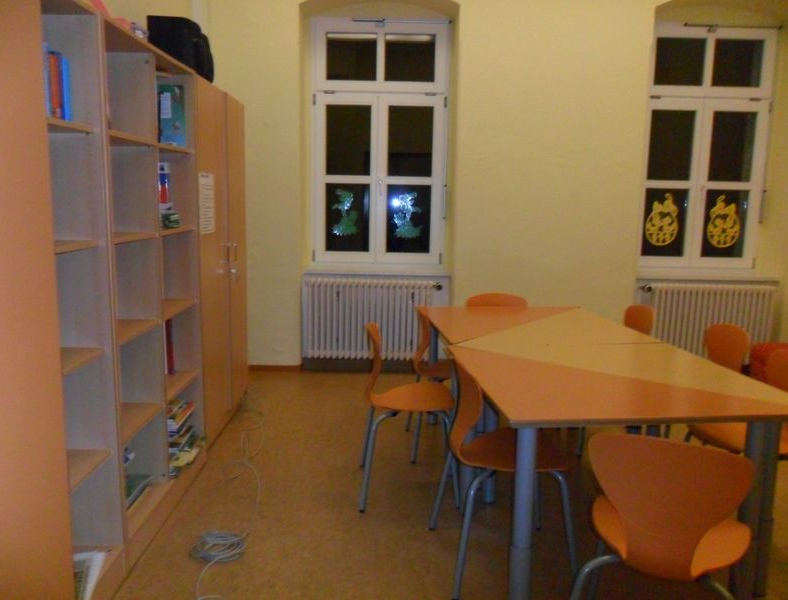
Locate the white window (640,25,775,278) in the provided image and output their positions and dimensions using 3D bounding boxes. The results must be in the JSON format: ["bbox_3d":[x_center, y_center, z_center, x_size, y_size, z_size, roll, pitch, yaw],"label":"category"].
[{"bbox_3d":[2.433,-1.153,4.992,1.053,1.897,0.120,1,9,-1],"label":"white window"}]

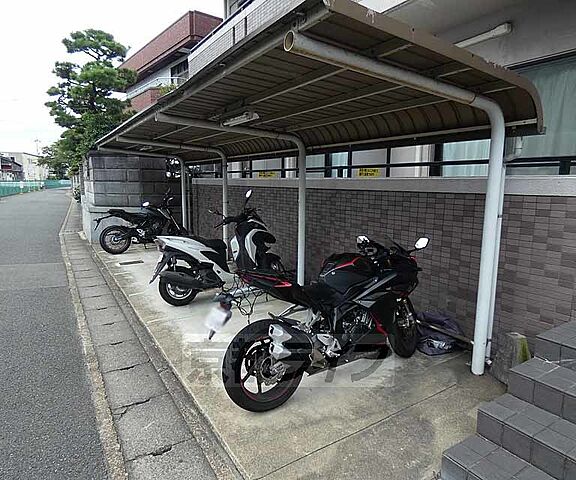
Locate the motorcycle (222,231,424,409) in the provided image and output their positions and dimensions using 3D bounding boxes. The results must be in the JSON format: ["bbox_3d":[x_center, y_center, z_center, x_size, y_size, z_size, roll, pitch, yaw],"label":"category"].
[{"bbox_3d":[0.369,0.529,2.586,2.040,1.080,0.740,-6,11,-29],"label":"motorcycle"}]

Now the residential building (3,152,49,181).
[{"bbox_3d":[-61.000,-16.427,80.000,8.000,7.500,14.000,-5,11,-24],"label":"residential building"}]

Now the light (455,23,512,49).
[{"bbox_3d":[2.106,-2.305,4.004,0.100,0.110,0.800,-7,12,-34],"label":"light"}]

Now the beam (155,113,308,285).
[{"bbox_3d":[-0.533,-0.247,4.052,1.850,2.180,0.090,-7,12,-34],"label":"beam"}]

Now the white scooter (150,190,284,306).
[{"bbox_3d":[-0.830,0.093,4.545,1.900,1.340,0.780,-8,13,-37],"label":"white scooter"}]

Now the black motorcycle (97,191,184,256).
[{"bbox_3d":[-3.032,-0.349,7.379,1.980,1.220,0.790,-5,11,-27],"label":"black motorcycle"}]

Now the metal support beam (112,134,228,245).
[{"bbox_3d":[-1.921,-0.608,6.087,1.830,2.180,0.090,-7,12,-34],"label":"metal support beam"}]

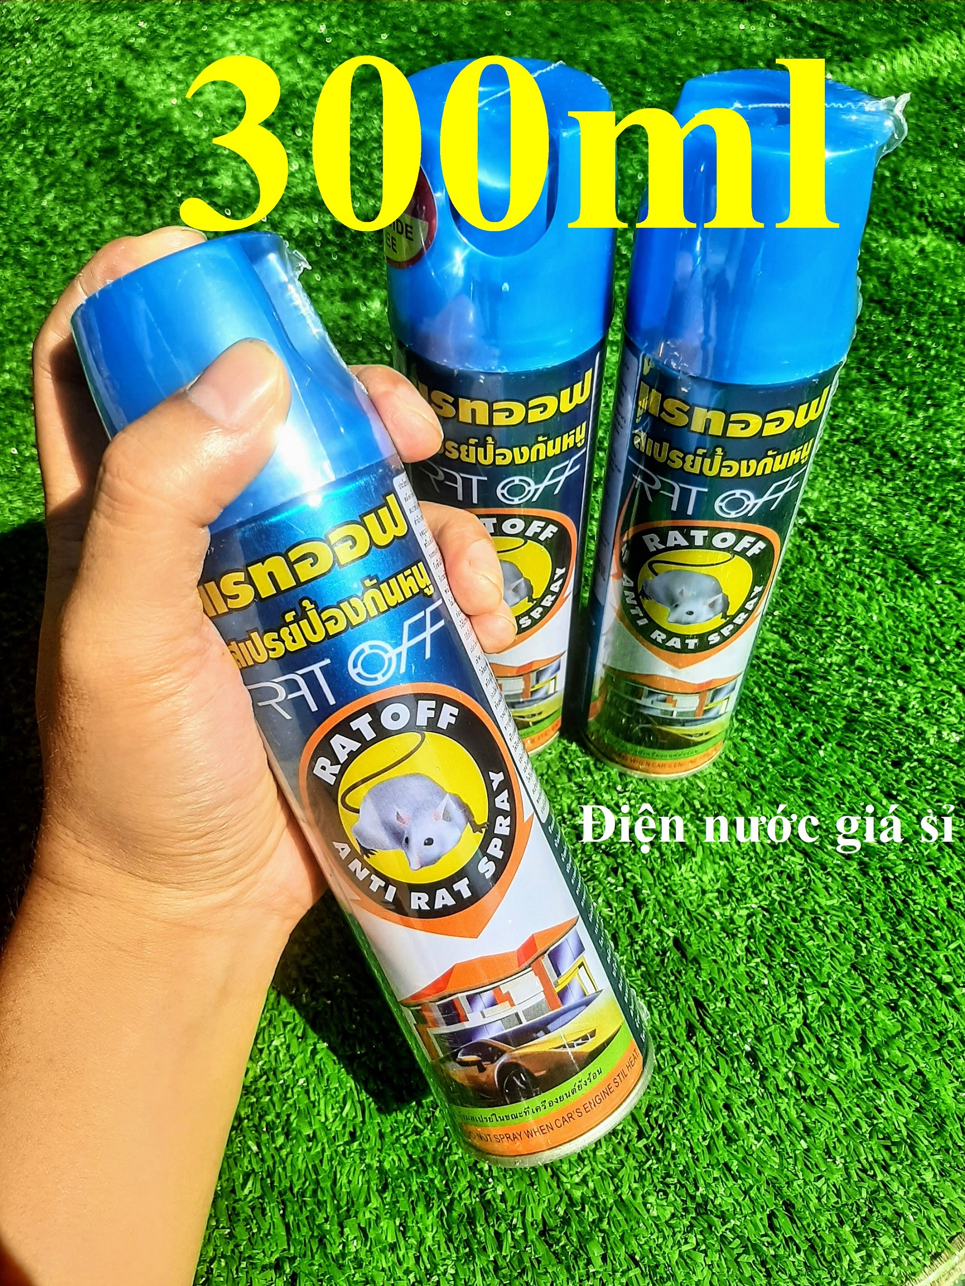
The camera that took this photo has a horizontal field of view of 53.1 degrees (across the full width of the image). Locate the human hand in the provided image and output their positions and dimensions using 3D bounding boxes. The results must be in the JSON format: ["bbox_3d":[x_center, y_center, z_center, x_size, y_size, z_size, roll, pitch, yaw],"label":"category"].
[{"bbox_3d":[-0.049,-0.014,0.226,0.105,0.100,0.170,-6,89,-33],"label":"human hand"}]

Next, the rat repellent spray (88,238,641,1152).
[{"bbox_3d":[-0.022,0.020,0.225,0.053,0.212,0.053,-21,15,6],"label":"rat repellent spray"}]

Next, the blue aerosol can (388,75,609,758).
[{"bbox_3d":[0.005,-0.045,0.282,0.053,0.212,0.053,0,50,0],"label":"blue aerosol can"}]

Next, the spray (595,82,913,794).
[{"bbox_3d":[0.063,-0.040,0.280,0.053,0.212,0.053,5,49,5],"label":"spray"}]

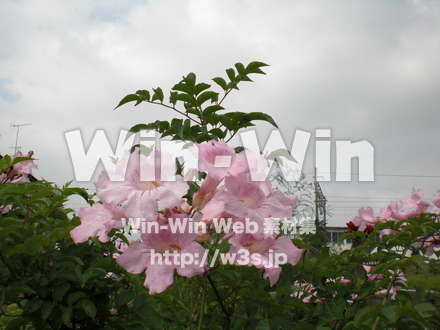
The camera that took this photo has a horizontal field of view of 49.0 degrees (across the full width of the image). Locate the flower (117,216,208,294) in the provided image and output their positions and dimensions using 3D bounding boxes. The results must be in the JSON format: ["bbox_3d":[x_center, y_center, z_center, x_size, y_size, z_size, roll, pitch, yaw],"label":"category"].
[{"bbox_3d":[-0.048,0.078,0.420,0.077,0.060,0.042,-1,-27,6],"label":"flower"}]

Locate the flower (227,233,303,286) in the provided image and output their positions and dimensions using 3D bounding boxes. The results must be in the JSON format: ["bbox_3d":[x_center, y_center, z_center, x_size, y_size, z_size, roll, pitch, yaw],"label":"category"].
[{"bbox_3d":[0.039,0.086,0.440,0.067,0.045,0.036,2,-27,-12],"label":"flower"}]

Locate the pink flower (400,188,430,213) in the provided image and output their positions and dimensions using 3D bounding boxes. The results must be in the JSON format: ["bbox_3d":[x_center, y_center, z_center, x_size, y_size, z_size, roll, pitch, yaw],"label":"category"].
[{"bbox_3d":[0.446,0.081,1.100,0.062,0.055,0.055,-6,-21,33],"label":"pink flower"}]

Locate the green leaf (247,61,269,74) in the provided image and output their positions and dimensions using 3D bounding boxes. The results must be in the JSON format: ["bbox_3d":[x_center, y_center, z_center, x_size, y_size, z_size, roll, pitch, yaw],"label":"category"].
[{"bbox_3d":[0.043,-0.111,0.550,0.026,0.008,0.014,-20,-34,9],"label":"green leaf"}]

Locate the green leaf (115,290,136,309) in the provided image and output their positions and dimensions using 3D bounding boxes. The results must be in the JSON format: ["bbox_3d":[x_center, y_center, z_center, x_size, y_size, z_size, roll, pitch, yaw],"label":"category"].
[{"bbox_3d":[-0.153,0.217,0.780,0.023,0.036,0.007,25,-35,37],"label":"green leaf"}]

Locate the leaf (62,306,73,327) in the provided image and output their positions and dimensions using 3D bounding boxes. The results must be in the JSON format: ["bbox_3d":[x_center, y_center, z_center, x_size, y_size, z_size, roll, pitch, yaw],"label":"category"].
[{"bbox_3d":[-0.227,0.226,0.720,0.014,0.029,0.008,-1,-22,19],"label":"leaf"}]

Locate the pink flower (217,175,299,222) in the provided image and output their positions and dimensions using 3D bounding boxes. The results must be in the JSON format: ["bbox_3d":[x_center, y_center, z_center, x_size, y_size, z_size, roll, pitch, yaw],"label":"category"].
[{"bbox_3d":[0.033,0.033,0.450,0.070,0.042,0.037,2,-27,-13],"label":"pink flower"}]

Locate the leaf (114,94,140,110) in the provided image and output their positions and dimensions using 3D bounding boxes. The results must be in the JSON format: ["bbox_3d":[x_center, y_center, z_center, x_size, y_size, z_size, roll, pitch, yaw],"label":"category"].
[{"bbox_3d":[-0.083,-0.056,0.430,0.026,0.005,0.012,-24,28,-18],"label":"leaf"}]

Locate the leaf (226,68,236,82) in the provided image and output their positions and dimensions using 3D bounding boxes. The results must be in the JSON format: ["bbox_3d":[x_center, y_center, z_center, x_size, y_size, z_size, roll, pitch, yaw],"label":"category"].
[{"bbox_3d":[0.012,-0.093,0.500,0.009,0.015,0.007,-15,-8,-2],"label":"leaf"}]

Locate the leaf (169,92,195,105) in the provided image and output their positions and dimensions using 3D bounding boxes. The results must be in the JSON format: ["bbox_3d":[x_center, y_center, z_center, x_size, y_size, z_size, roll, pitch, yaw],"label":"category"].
[{"bbox_3d":[-0.039,-0.068,0.490,0.026,0.011,0.012,8,6,-9],"label":"leaf"}]

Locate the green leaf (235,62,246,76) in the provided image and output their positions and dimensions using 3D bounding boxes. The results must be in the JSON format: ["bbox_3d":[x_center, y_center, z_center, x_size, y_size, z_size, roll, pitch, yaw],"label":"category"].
[{"bbox_3d":[0.023,-0.109,0.550,0.011,0.017,0.008,-16,21,27],"label":"green leaf"}]

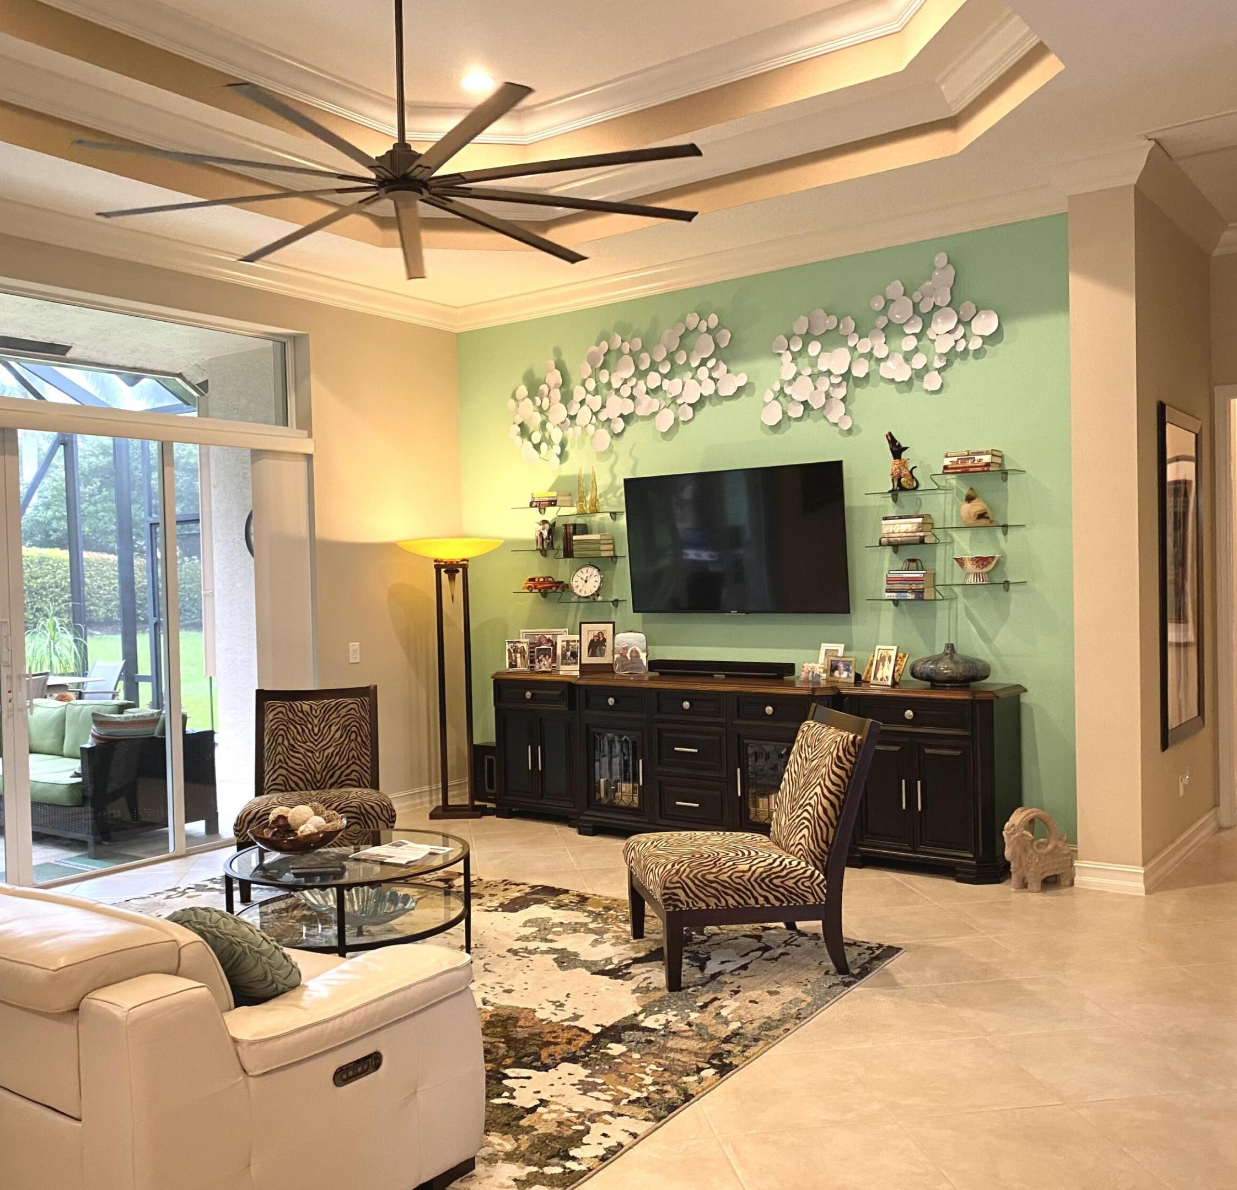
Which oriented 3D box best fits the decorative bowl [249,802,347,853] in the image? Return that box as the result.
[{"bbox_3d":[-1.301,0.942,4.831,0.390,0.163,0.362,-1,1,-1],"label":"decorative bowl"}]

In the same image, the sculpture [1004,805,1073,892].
[{"bbox_3d":[1.983,1.179,5.599,0.309,0.387,0.128,-2,1,-29],"label":"sculpture"}]

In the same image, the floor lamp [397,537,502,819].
[{"bbox_3d":[-1.033,0.529,7.600,0.664,1.759,0.664,-1,1,2],"label":"floor lamp"}]

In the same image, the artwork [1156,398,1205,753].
[{"bbox_3d":[2.900,-0.103,6.121,0.036,1.684,0.883,-1,1,36],"label":"artwork"}]

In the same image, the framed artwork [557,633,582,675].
[{"bbox_3d":[-0.285,0.366,7.305,0.166,0.245,0.083,-1,1,22],"label":"framed artwork"}]

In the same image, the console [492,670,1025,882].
[{"bbox_3d":[0.563,0.930,6.693,3.277,0.913,0.597,-1,1,36],"label":"console"}]

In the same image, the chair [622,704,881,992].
[{"bbox_3d":[0.505,0.941,4.641,0.861,0.947,0.702,-1,1,-10],"label":"chair"}]

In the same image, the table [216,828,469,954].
[{"bbox_3d":[-1.069,1.235,4.720,0.883,0.426,0.883,-1,1,0],"label":"table"}]

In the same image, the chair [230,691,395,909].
[{"bbox_3d":[-1.532,0.965,6.041,0.702,0.947,0.861,-1,1,-11],"label":"chair"}]

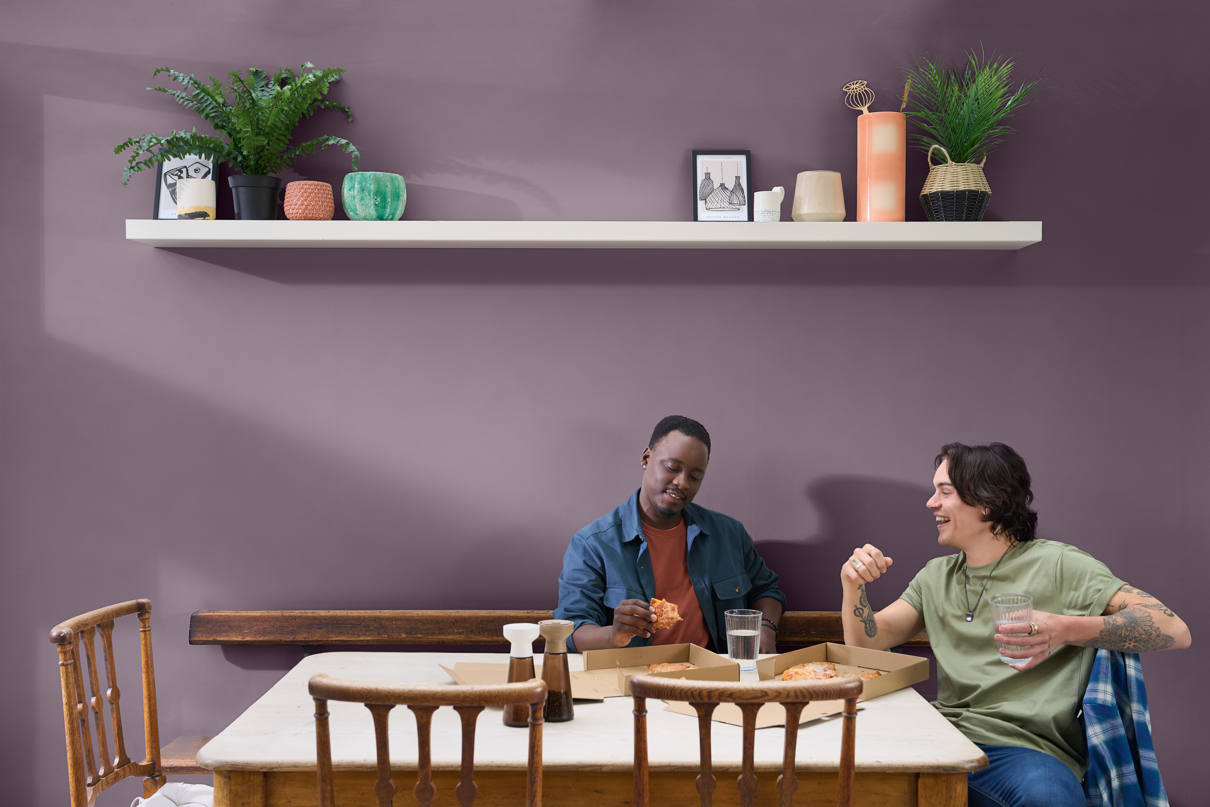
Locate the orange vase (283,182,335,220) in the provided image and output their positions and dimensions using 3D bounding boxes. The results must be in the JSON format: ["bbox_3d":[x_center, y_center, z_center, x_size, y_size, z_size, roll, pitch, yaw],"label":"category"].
[{"bbox_3d":[-0.766,-0.514,3.400,0.131,0.107,0.131,0,0,0],"label":"orange vase"}]

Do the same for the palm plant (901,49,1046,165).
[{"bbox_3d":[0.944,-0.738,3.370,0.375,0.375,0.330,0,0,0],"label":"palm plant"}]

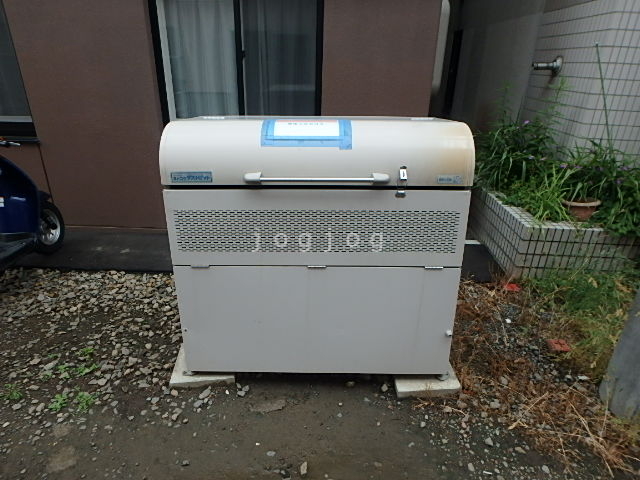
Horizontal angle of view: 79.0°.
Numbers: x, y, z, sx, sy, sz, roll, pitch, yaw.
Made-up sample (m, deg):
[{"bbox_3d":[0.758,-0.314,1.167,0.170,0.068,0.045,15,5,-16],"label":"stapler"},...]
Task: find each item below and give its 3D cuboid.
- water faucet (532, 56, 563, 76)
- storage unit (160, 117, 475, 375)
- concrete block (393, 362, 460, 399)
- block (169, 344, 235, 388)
[{"bbox_3d":[1.821,-1.412,3.145,0.200,0.135,0.135,3,22,3],"label":"water faucet"},{"bbox_3d":[0.004,-0.001,1.905,1.235,1.150,0.630,1,19,1],"label":"storage unit"},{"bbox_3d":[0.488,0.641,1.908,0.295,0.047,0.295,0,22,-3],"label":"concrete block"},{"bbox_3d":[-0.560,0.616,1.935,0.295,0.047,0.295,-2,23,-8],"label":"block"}]

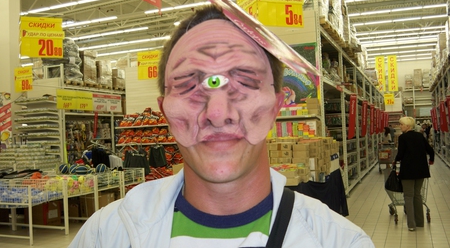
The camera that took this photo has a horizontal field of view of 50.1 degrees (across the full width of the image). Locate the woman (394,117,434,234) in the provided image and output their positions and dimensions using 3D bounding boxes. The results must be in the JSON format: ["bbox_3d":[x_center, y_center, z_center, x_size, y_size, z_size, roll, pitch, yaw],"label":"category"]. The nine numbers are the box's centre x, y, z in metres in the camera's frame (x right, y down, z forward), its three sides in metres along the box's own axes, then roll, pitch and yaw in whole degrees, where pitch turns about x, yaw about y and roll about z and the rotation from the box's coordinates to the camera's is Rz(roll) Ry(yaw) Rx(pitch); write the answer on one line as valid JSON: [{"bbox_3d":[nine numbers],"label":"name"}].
[{"bbox_3d":[2.846,0.727,7.211,0.550,1.660,0.420,-2,-1,9],"label":"woman"}]

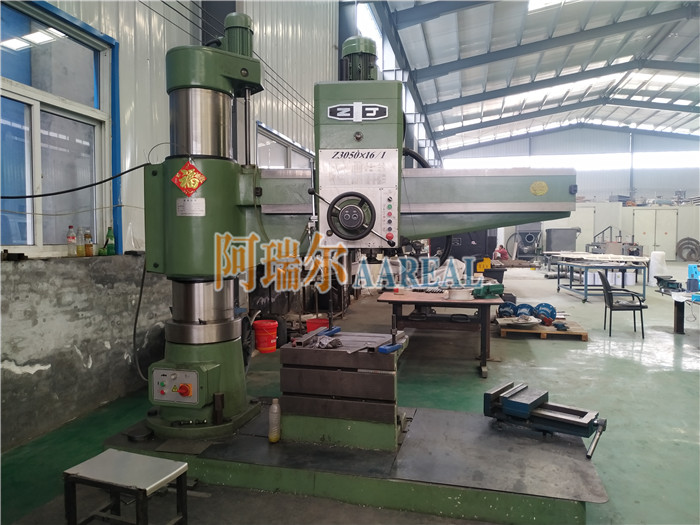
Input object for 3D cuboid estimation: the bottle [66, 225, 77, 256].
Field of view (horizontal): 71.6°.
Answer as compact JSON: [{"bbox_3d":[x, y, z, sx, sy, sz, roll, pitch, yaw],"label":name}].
[{"bbox_3d":[-1.997,-0.153,3.483,0.066,0.222,0.066,0,3,0],"label":"bottle"}]

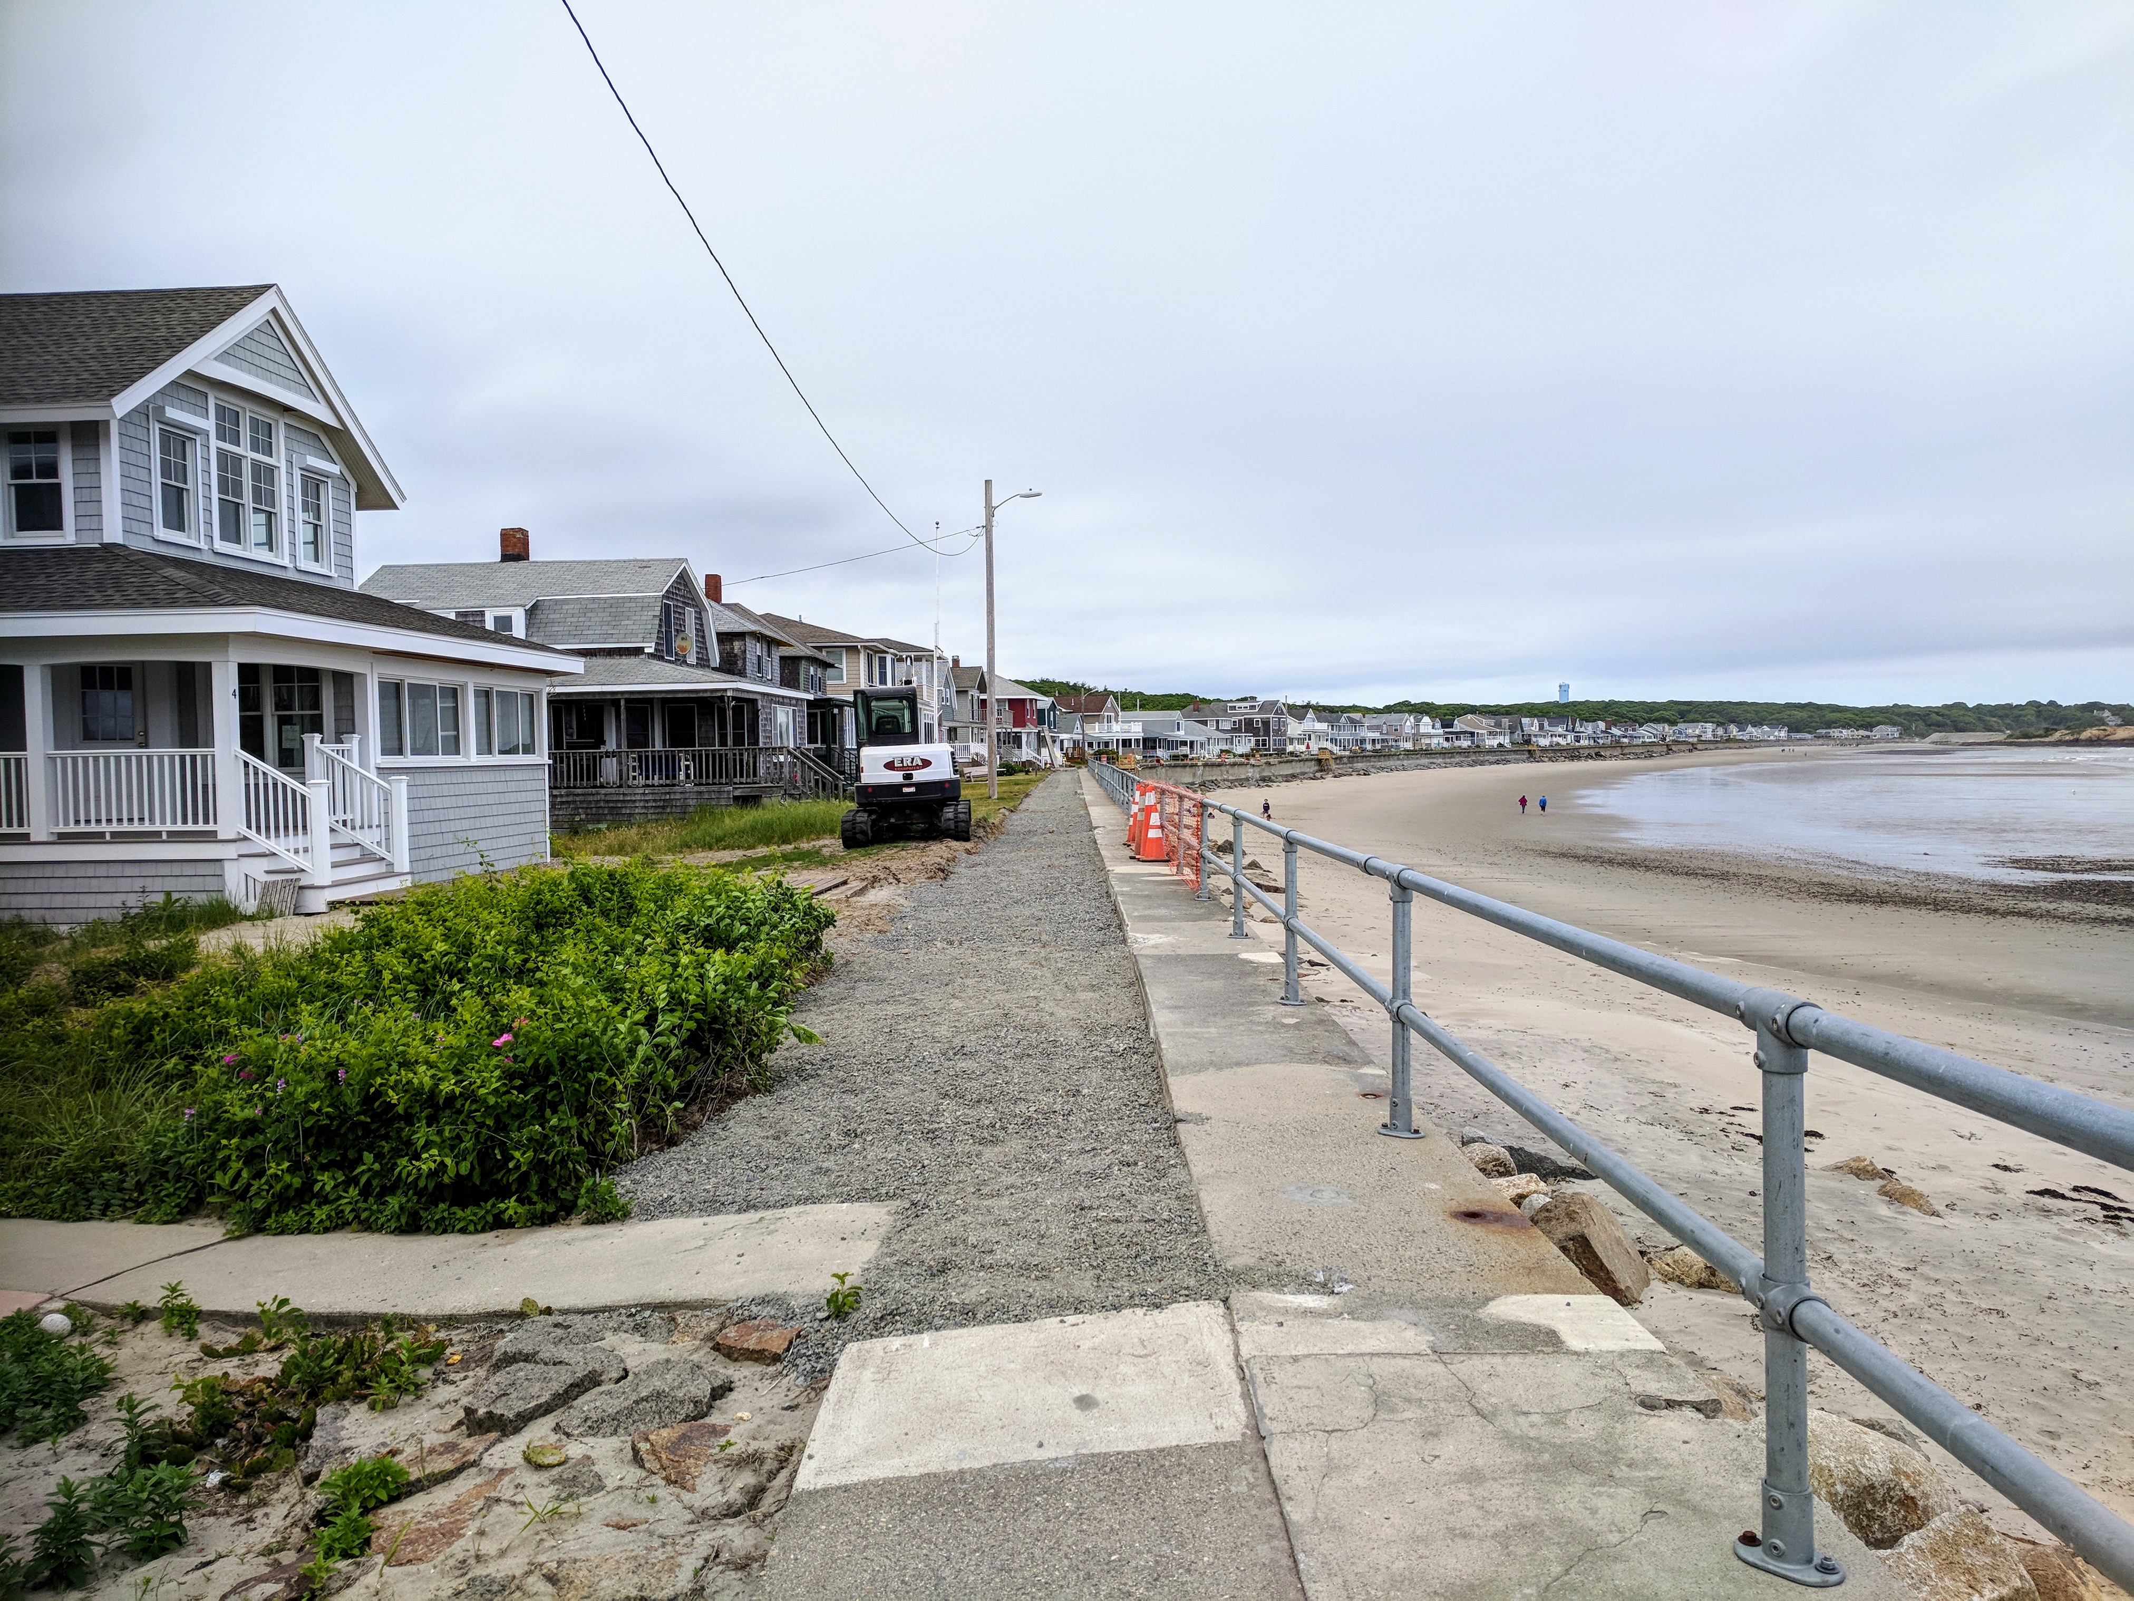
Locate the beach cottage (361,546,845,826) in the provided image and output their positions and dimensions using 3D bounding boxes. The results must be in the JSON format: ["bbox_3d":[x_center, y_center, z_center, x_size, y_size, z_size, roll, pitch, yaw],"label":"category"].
[{"bbox_3d":[-11.657,-2.956,40.126,12.000,7.230,9.200,-1,2,3],"label":"beach cottage"}]

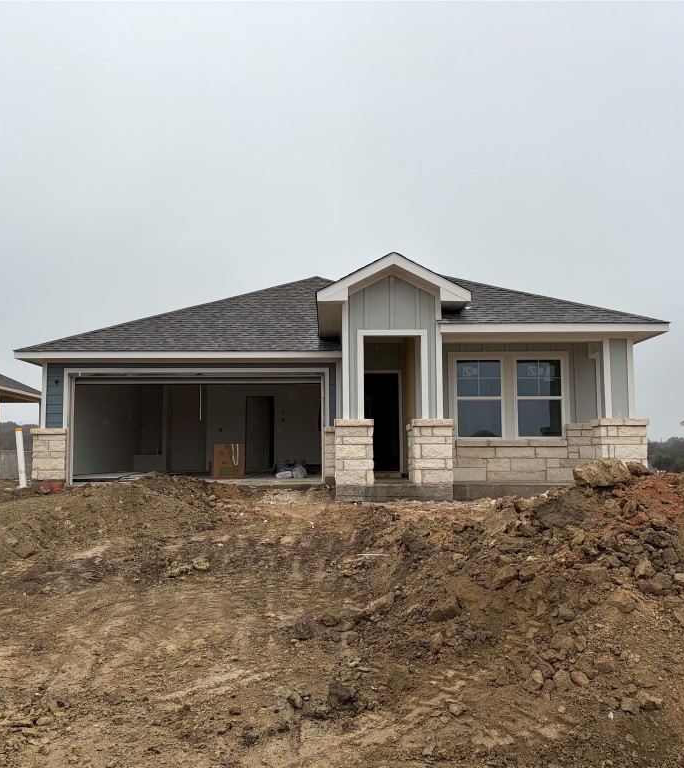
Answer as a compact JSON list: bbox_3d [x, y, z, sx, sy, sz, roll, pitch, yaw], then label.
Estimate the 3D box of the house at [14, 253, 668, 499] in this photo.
[{"bbox_3d":[-0.700,-0.173,19.995,10.900,5.300,17.800,0,-5,0],"label":"house"}]

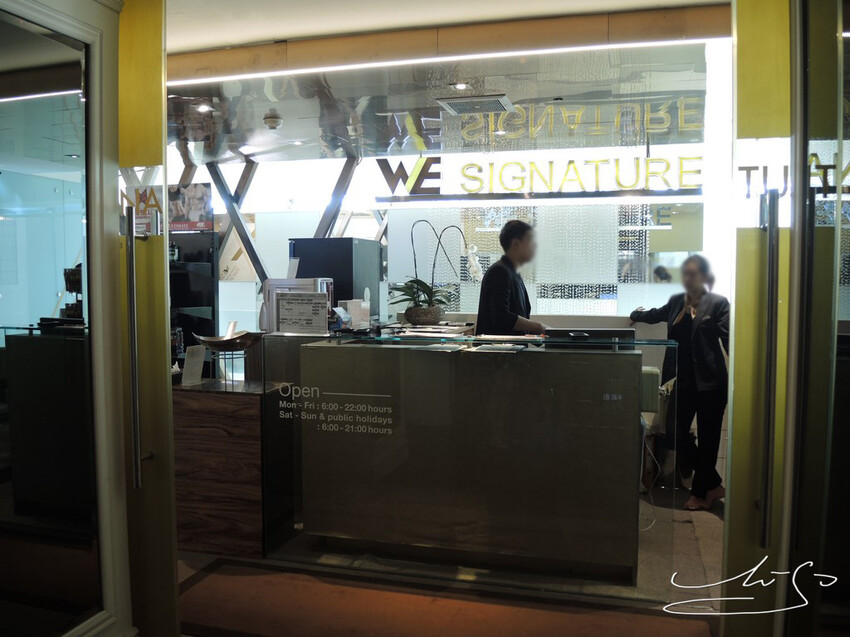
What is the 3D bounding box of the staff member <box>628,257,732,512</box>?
[{"bbox_3d":[1.675,0.386,4.380,0.640,1.580,0.420,2,4,30],"label":"staff member"}]

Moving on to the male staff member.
[{"bbox_3d":[0.490,0.332,3.950,0.420,1.750,0.500,1,4,17],"label":"male staff member"}]

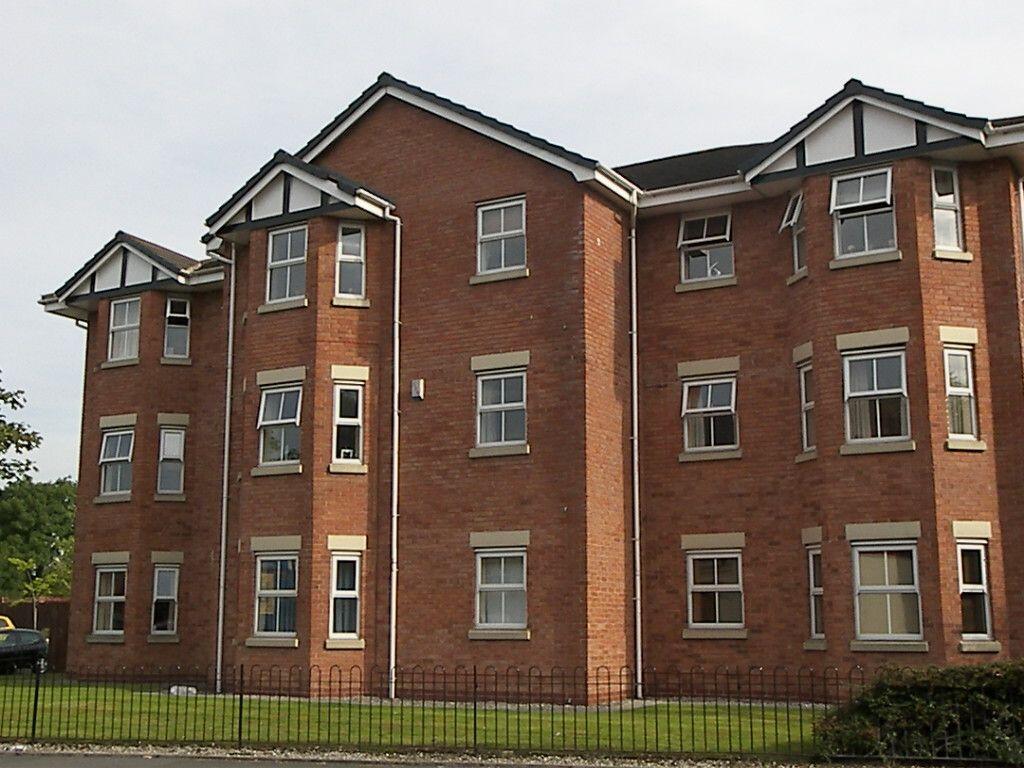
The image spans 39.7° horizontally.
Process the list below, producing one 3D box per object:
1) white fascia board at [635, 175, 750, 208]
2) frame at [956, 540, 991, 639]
[{"bbox_3d":[2.845,-2.982,22.144,1.902,0.210,0.080,-6,-11,30],"label":"white fascia board"},{"bbox_3d":[6.273,2.798,19.264,0.460,1.325,0.090,2,-10,-11],"label":"frame"}]

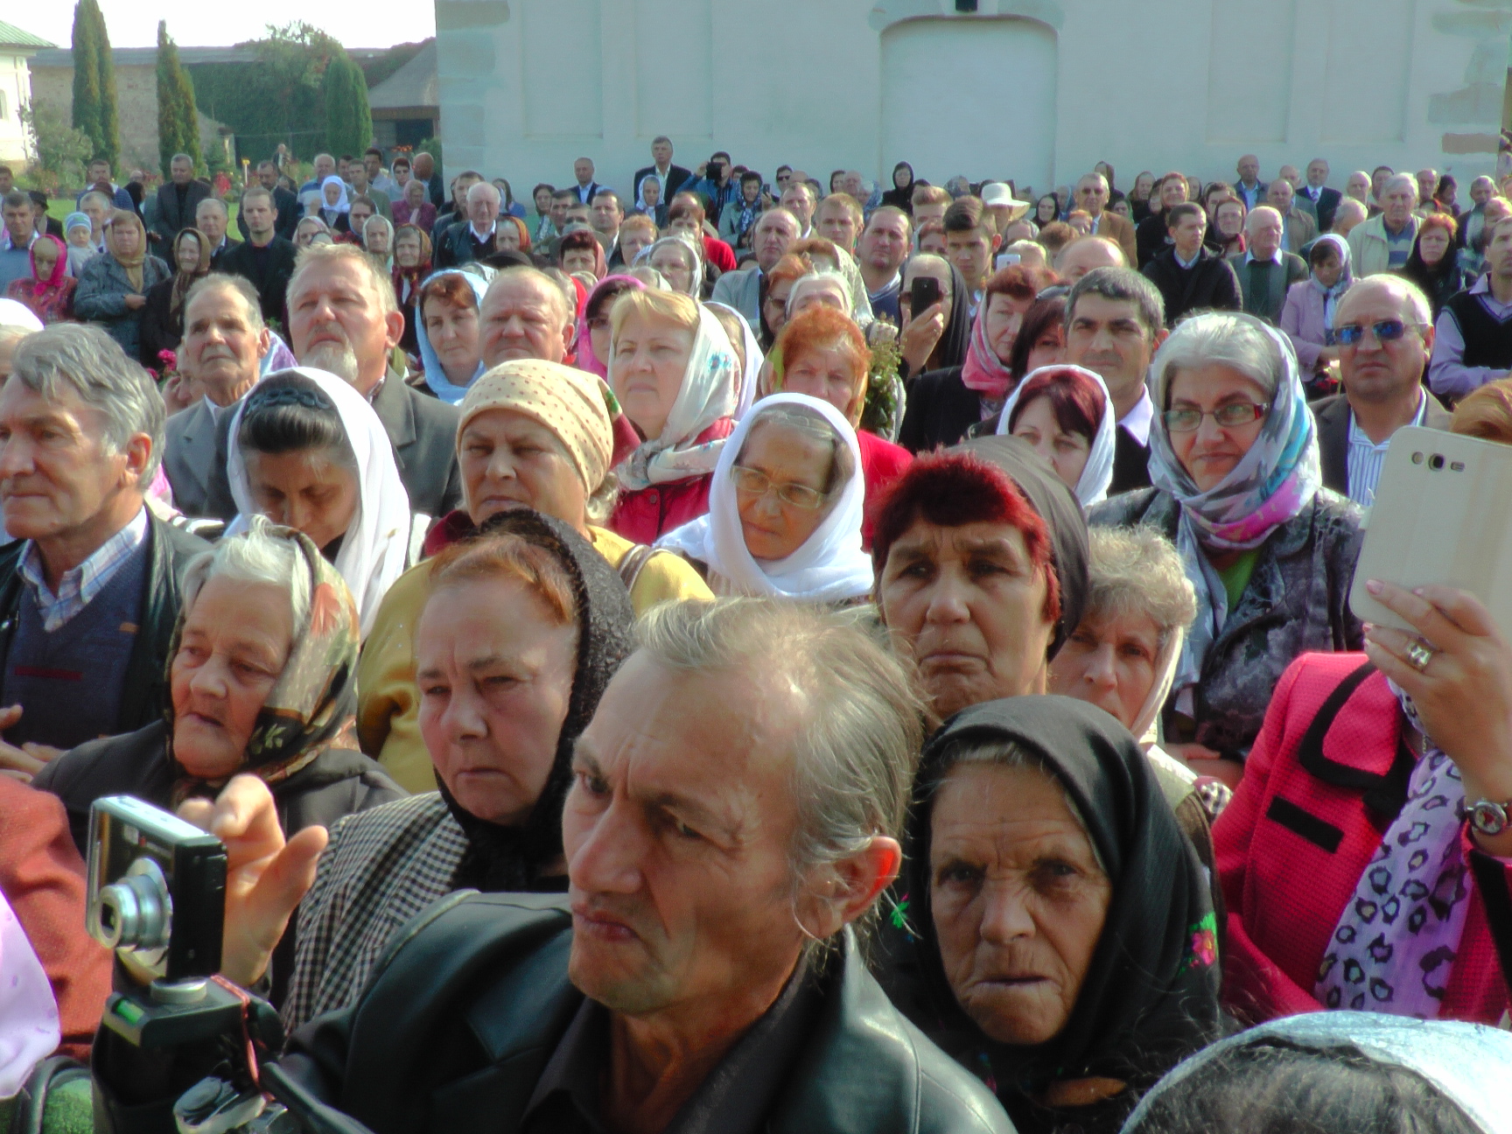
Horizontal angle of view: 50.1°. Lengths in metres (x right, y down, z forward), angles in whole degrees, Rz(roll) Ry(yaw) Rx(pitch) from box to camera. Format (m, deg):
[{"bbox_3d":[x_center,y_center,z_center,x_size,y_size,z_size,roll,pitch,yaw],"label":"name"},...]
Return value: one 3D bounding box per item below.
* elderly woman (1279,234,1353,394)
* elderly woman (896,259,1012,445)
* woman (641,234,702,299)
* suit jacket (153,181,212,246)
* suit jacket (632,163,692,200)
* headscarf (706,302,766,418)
[{"bbox_3d":[2.504,-0.727,7.296,0.470,1.530,0.360,7,17,26],"label":"elderly woman"},{"bbox_3d":[0.478,-0.087,4.553,0.480,1.550,0.380,3,15,10],"label":"elderly woman"},{"bbox_3d":[-0.315,-0.568,6.497,0.470,1.500,0.320,5,16,19],"label":"woman"},{"bbox_3d":[-4.426,-2.635,12.597,0.500,0.760,0.300,-4,16,-14],"label":"suit jacket"},{"bbox_3d":[-0.763,-2.952,13.397,0.540,0.760,0.300,1,15,3],"label":"suit jacket"},{"bbox_3d":[-0.088,-0.350,3.091,0.220,0.320,0.250,8,17,29],"label":"headscarf"}]

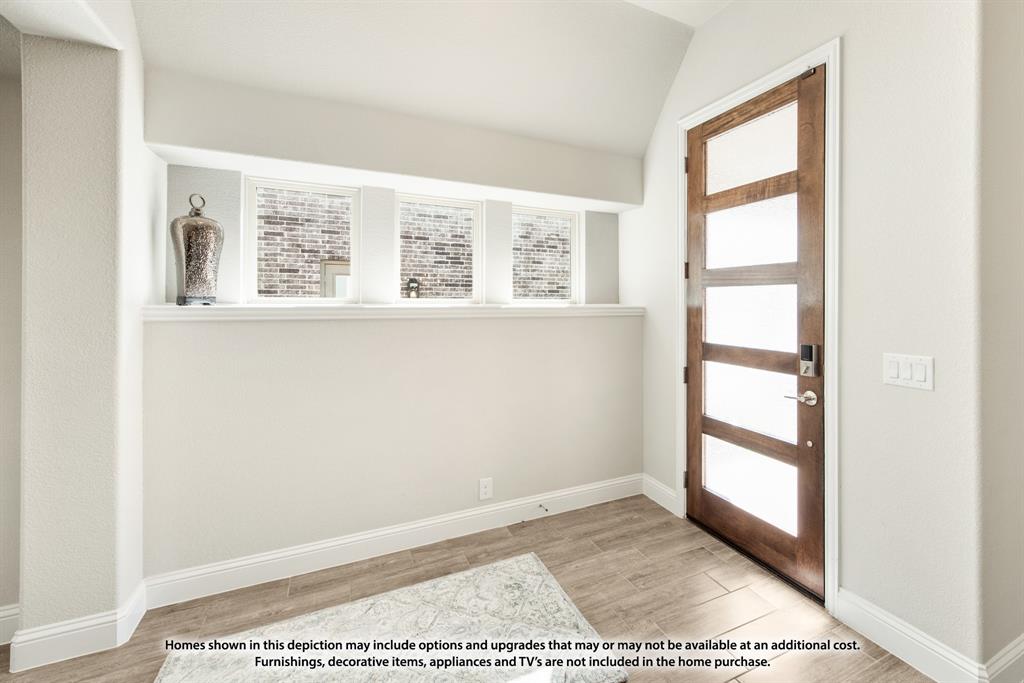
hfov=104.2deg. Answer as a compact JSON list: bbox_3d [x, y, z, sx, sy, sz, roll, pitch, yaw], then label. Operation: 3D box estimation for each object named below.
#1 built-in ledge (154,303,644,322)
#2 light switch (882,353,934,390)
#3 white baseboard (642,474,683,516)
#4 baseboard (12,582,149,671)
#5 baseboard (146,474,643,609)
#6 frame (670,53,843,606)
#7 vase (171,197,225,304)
[{"bbox_3d":[-0.398,-0.186,2.484,2.870,0.080,0.282,-2,4,-24],"label":"built-in ledge"},{"bbox_3d":[1.560,0.119,1.569,0.012,0.122,0.152,-1,4,-24],"label":"light switch"},{"bbox_3d":[1.022,1.074,2.793,0.018,0.148,0.350,-2,5,-23],"label":"white baseboard"},{"bbox_3d":[-1.784,1.176,1.658,0.343,0.148,0.189,-2,5,-24],"label":"baseboard"},{"bbox_3d":[-0.350,1.111,2.374,2.867,0.148,0.018,-2,5,-24],"label":"baseboard"},{"bbox_3d":[1.307,-0.108,2.236,0.120,2.576,0.917,-1,2,-24],"label":"frame"},{"bbox_3d":[-1.544,-0.449,1.956,0.165,0.534,0.185,2,3,42],"label":"vase"}]

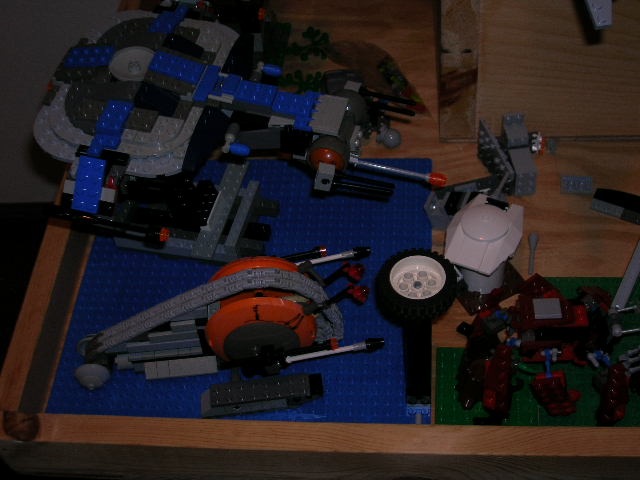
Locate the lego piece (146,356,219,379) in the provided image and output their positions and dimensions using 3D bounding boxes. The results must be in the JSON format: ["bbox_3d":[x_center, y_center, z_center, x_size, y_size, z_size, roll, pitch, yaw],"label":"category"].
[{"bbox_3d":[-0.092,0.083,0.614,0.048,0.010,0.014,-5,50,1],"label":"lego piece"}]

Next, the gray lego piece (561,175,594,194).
[{"bbox_3d":[0.197,-0.042,0.710,0.024,0.005,0.016,2,51,7],"label":"gray lego piece"}]

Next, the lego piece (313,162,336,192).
[{"bbox_3d":[0.003,-0.038,0.565,0.010,0.016,0.008,13,53,4],"label":"lego piece"}]

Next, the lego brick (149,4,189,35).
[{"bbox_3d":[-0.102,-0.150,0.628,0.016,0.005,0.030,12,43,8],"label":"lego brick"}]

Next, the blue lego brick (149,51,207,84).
[{"bbox_3d":[-0.090,-0.108,0.582,0.032,0.005,0.016,20,51,-2],"label":"blue lego brick"}]

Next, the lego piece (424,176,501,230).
[{"bbox_3d":[0.105,-0.026,0.689,0.056,0.017,0.031,-13,51,-5],"label":"lego piece"}]

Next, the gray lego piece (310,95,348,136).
[{"bbox_3d":[0.006,-0.075,0.559,0.016,0.004,0.032,9,52,13],"label":"gray lego piece"}]

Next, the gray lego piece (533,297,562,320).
[{"bbox_3d":[0.138,0.042,0.561,0.016,0.004,0.016,-1,39,5],"label":"gray lego piece"}]

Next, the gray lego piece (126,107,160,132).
[{"bbox_3d":[-0.109,-0.073,0.569,0.016,0.005,0.016,9,52,12],"label":"gray lego piece"}]

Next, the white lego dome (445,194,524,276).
[{"bbox_3d":[0.110,-0.008,0.620,0.049,0.016,0.065,19,55,20],"label":"white lego dome"}]

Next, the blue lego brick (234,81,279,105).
[{"bbox_3d":[-0.039,-0.090,0.575,0.024,0.005,0.016,12,52,8],"label":"blue lego brick"}]

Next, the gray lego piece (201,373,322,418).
[{"bbox_3d":[-0.038,0.100,0.601,0.079,0.014,0.017,-7,50,0],"label":"gray lego piece"}]

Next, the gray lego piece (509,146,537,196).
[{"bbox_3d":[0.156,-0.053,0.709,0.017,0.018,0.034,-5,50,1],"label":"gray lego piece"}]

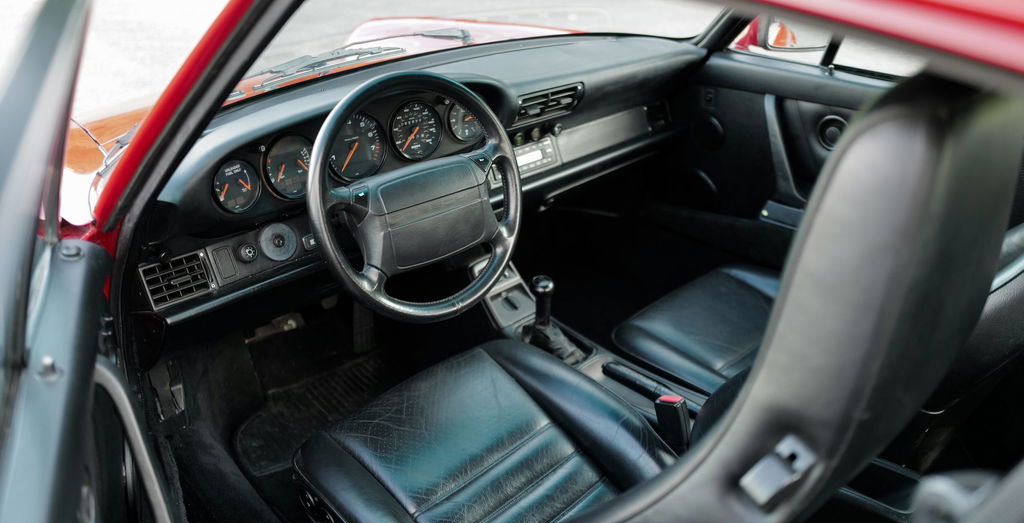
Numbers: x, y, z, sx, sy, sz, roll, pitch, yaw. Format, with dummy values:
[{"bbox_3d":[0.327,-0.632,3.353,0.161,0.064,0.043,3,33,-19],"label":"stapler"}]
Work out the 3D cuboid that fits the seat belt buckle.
[{"bbox_3d":[0.264,0.270,1.288,0.044,0.100,0.024,4,24,44],"label":"seat belt buckle"}]

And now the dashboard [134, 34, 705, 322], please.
[{"bbox_3d":[-0.123,-0.275,1.586,1.335,0.295,0.345,-24,35,-38],"label":"dashboard"}]

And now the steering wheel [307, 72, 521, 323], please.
[{"bbox_3d":[-0.153,-0.100,1.254,0.385,0.385,0.100,-24,17,-38],"label":"steering wheel"}]

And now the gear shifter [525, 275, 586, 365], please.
[{"bbox_3d":[0.095,0.108,1.544,0.080,0.140,0.140,-24,35,-38],"label":"gear shifter"}]

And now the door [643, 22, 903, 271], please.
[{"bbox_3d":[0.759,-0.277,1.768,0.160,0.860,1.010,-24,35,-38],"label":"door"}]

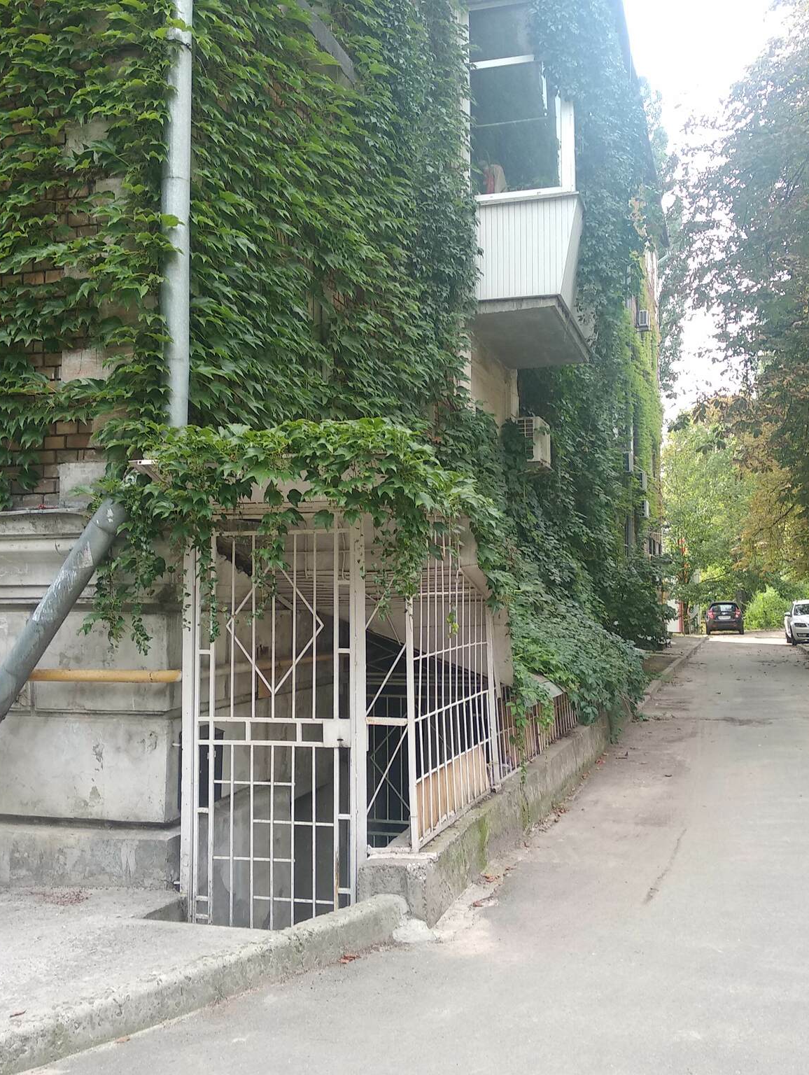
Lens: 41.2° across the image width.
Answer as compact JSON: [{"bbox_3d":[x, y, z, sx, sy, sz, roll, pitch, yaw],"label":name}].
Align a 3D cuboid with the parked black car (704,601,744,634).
[{"bbox_3d":[15.047,3.783,50.555,1.690,1.505,3.950,-1,-4,16],"label":"parked black car"}]

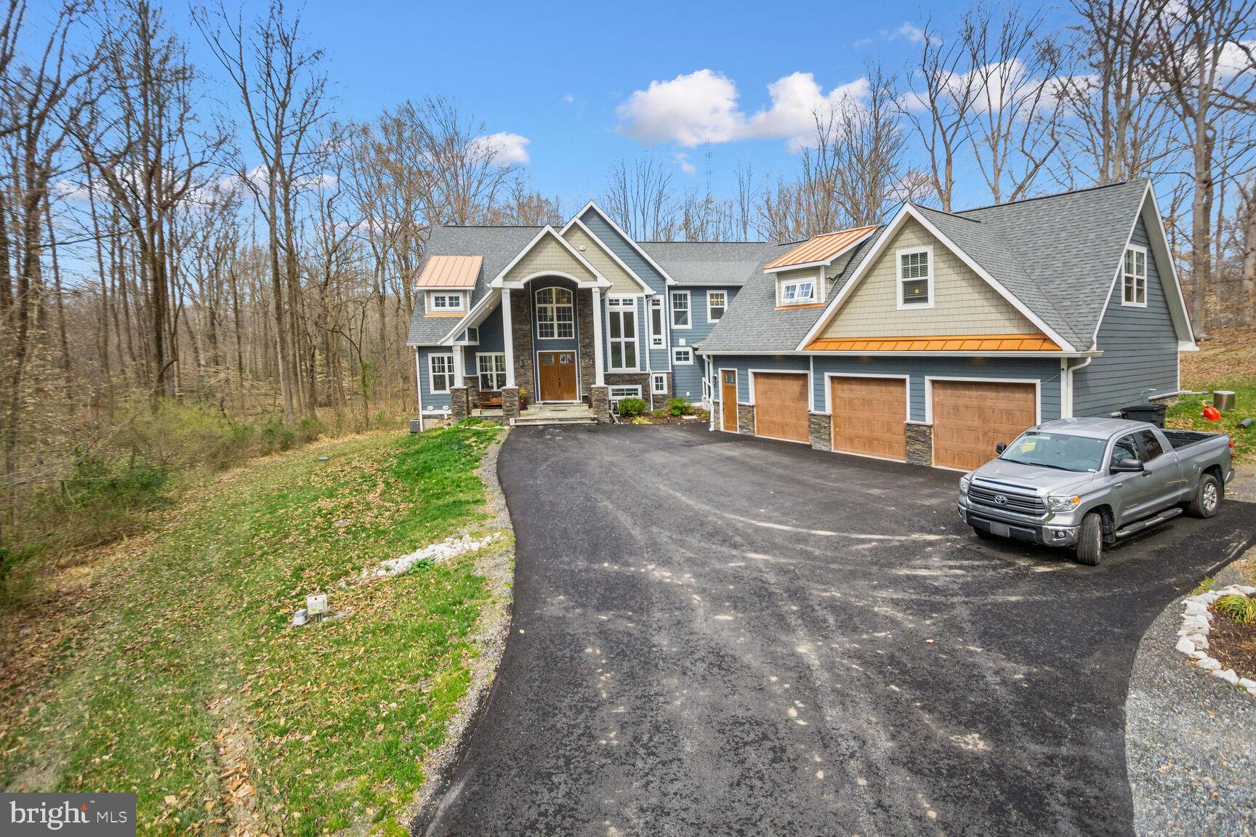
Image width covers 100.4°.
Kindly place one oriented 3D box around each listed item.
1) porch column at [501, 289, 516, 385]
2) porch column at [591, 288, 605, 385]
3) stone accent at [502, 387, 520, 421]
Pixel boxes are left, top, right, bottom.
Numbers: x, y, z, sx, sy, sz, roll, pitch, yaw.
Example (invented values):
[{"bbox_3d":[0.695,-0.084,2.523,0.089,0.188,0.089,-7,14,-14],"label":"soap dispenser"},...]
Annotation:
[{"bbox_3d":[-5.683,-3.838,24.800,0.400,4.700,0.400,-2,7,-5],"label":"porch column"},{"bbox_3d":[-1.381,-3.806,24.300,0.380,4.450,0.380,-2,7,-5],"label":"porch column"},{"bbox_3d":[-5.333,-0.650,23.900,0.760,1.600,0.760,-2,7,-5],"label":"stone accent"}]

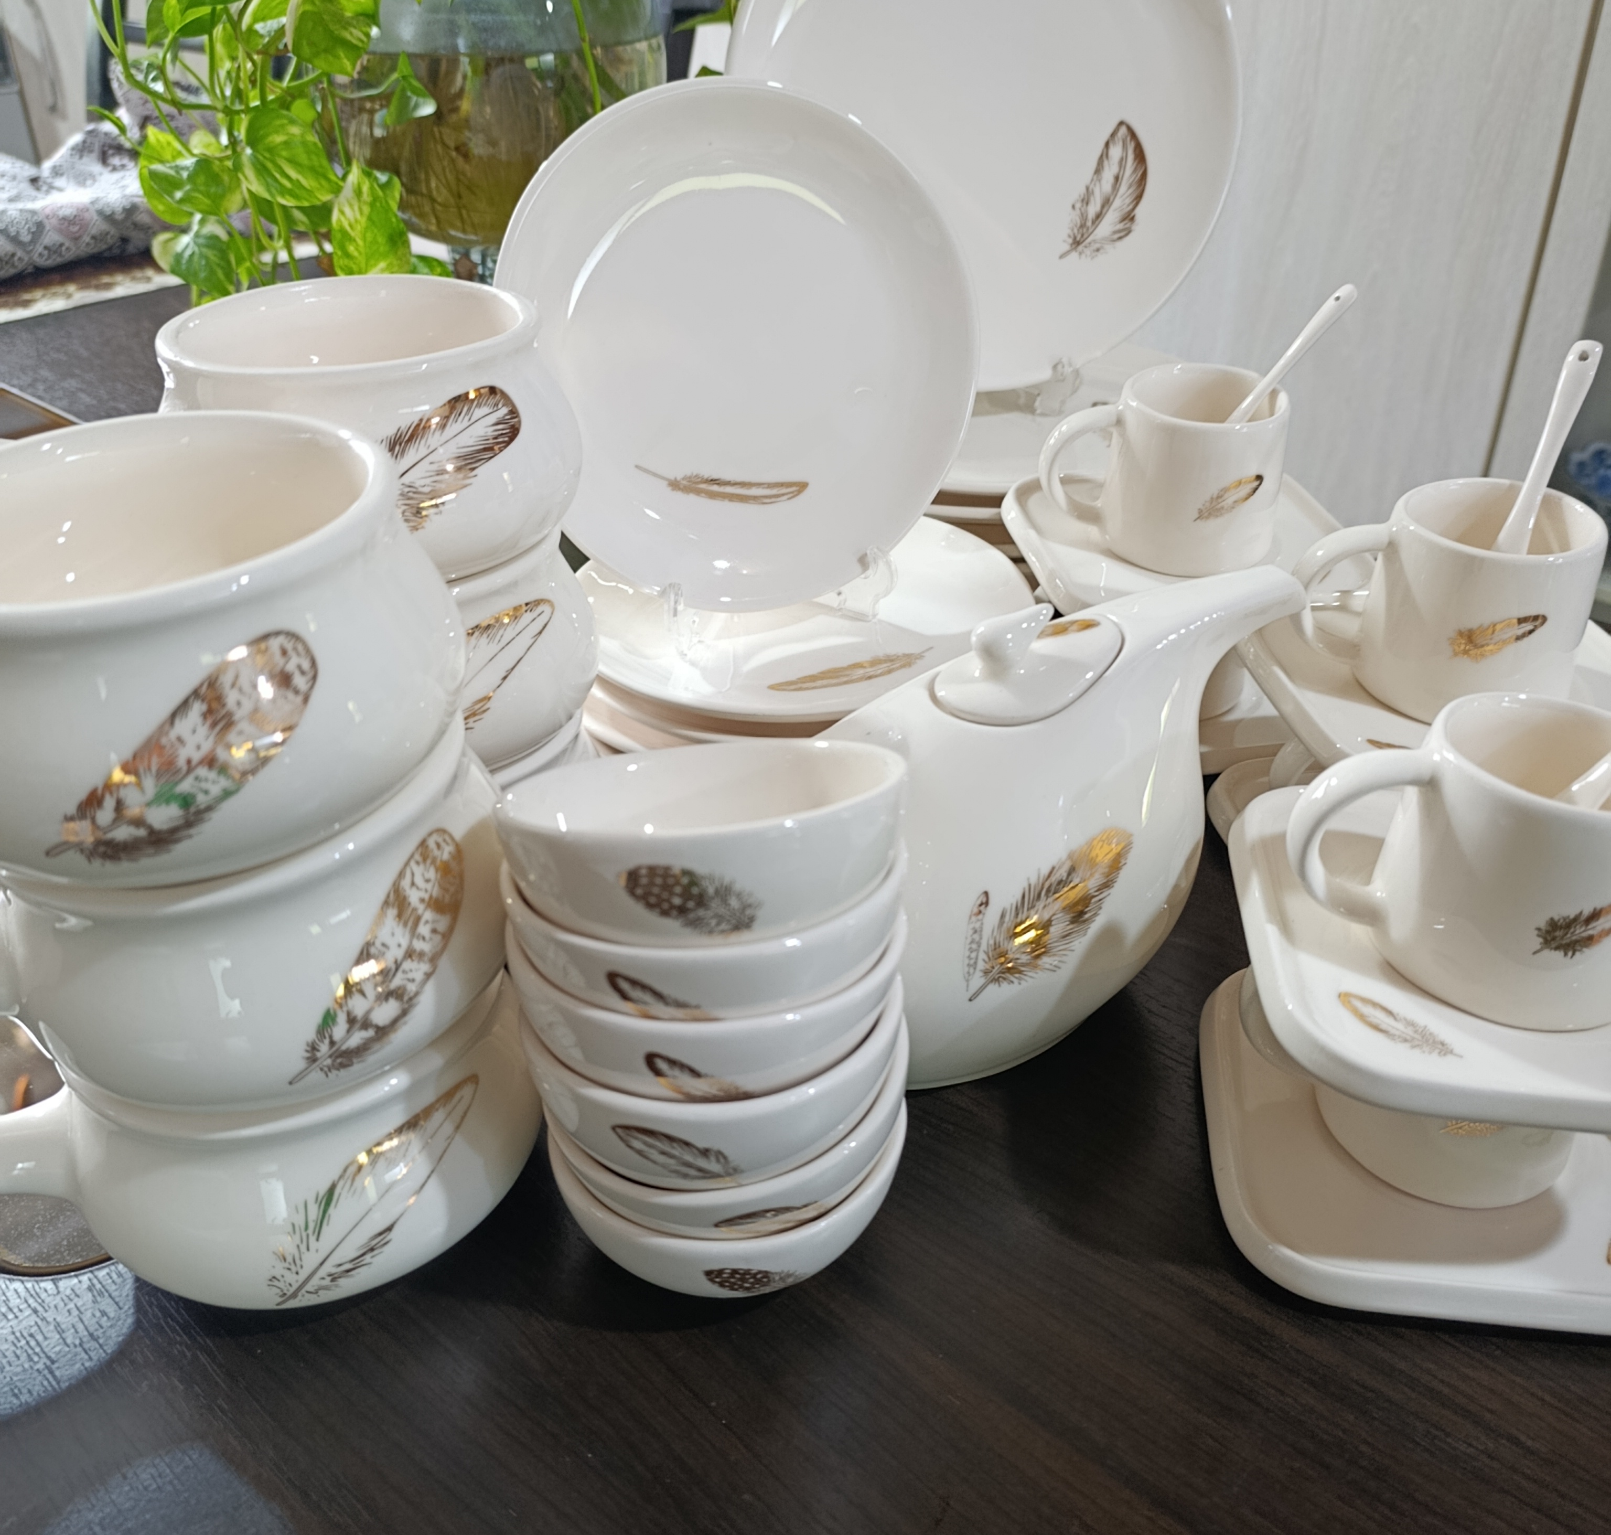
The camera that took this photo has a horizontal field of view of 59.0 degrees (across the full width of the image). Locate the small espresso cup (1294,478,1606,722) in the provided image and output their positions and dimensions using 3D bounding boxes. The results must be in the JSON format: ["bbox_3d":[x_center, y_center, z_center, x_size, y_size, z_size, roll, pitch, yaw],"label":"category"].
[{"bbox_3d":[0.201,-0.053,0.451,0.092,0.057,0.067,3,33,9],"label":"small espresso cup"}]

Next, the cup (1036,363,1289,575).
[{"bbox_3d":[0.137,-0.115,0.545,0.092,0.057,0.067,1,33,5],"label":"cup"}]

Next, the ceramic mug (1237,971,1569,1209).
[{"bbox_3d":[0.166,0.073,0.385,0.092,0.057,0.067,0,33,4],"label":"ceramic mug"}]

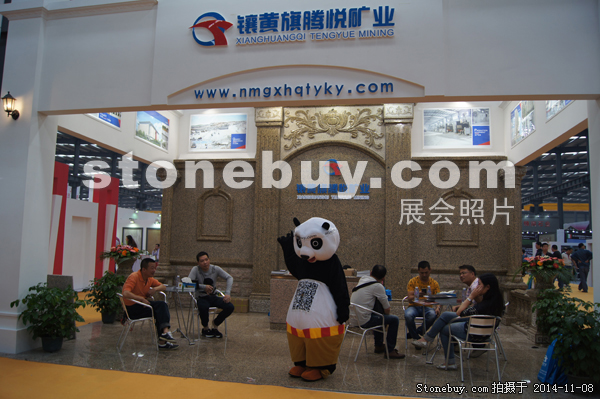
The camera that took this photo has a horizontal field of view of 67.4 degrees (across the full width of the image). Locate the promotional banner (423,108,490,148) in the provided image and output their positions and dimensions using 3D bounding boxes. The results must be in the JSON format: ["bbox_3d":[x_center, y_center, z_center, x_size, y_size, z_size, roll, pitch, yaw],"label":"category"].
[{"bbox_3d":[3.211,-1.443,9.178,1.320,0.830,0.040,1,-5,11],"label":"promotional banner"}]

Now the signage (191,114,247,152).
[{"bbox_3d":[-1.929,-1.577,10.579,1.380,0.910,0.060,0,-5,10],"label":"signage"}]

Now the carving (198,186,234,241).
[{"bbox_3d":[-1.995,0.360,10.572,0.895,1.287,0.100,0,-6,10],"label":"carving"}]

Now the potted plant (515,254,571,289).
[{"bbox_3d":[3.898,1.155,7.183,0.820,0.530,0.780,1,-5,11],"label":"potted plant"}]

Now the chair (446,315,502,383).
[{"bbox_3d":[2.050,1.698,5.302,0.560,0.740,0.550,2,-5,-3],"label":"chair"}]

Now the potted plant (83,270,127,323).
[{"bbox_3d":[-3.208,1.699,7.818,0.830,0.880,0.820,1,-5,11],"label":"potted plant"}]

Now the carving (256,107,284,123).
[{"bbox_3d":[-0.685,-1.906,10.288,0.570,0.340,0.200,0,-5,10],"label":"carving"}]

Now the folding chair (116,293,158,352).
[{"bbox_3d":[-2.342,1.756,6.497,0.570,0.760,0.560,3,-6,-20],"label":"folding chair"}]

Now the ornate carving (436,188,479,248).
[{"bbox_3d":[3.386,0.379,9.646,0.860,1.275,0.100,0,-6,10],"label":"ornate carving"}]

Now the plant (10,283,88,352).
[{"bbox_3d":[-3.298,1.534,5.988,0.930,0.890,0.920,1,-5,11],"label":"plant"}]

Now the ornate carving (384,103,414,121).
[{"bbox_3d":[2.150,-1.865,9.782,0.590,0.350,0.200,0,-5,10],"label":"ornate carving"}]

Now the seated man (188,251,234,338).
[{"bbox_3d":[-1.372,1.472,7.157,0.660,1.320,0.780,2,-5,-9],"label":"seated man"}]

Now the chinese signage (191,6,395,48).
[{"bbox_3d":[-0.149,-2.084,5.351,2.470,0.450,0.060,1,-5,11],"label":"chinese signage"}]

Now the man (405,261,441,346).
[{"bbox_3d":[1.857,1.569,6.834,0.540,1.250,0.720,0,-5,16],"label":"man"}]

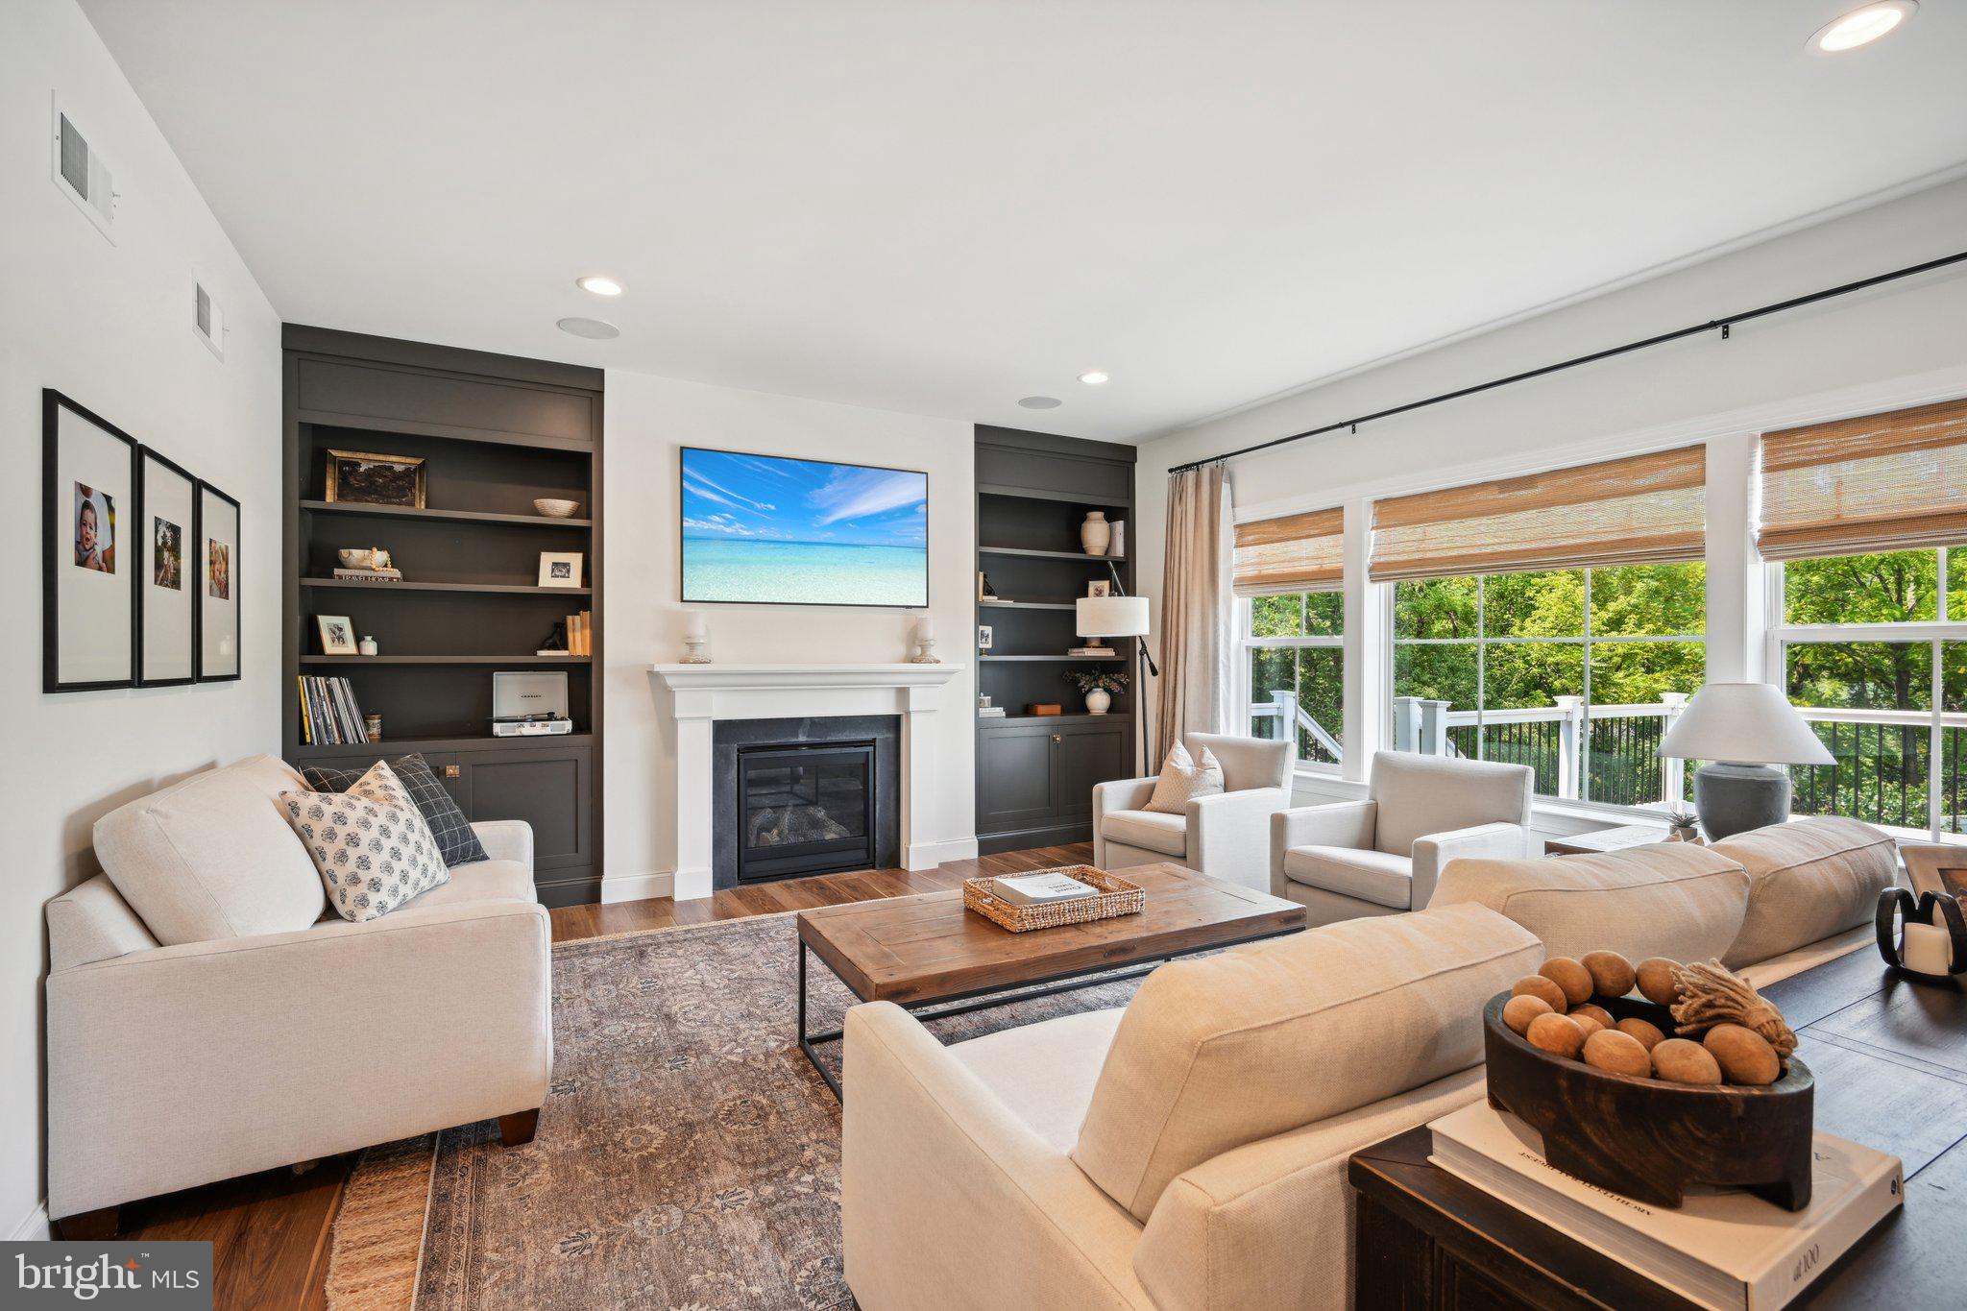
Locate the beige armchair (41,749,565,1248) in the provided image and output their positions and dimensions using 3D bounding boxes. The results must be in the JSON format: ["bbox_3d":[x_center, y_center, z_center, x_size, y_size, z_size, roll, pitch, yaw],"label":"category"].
[{"bbox_3d":[-1.840,0.806,2.600,0.925,0.960,1.330,0,0,-29],"label":"beige armchair"}]

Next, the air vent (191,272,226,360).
[{"bbox_3d":[-2.538,-1.105,2.880,0.020,0.190,0.360,0,0,-29],"label":"air vent"}]

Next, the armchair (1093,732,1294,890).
[{"bbox_3d":[1.112,0.875,4.620,0.800,0.830,0.710,0,0,-40],"label":"armchair"}]

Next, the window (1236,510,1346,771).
[{"bbox_3d":[1.773,-0.083,5.029,0.110,1.430,0.830,0,0,-29],"label":"window"}]

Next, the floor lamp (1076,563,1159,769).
[{"bbox_3d":[0.895,0.347,5.500,0.450,1.870,0.900,0,0,28],"label":"floor lamp"}]

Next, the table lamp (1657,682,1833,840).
[{"bbox_3d":[2.569,0.379,2.951,0.445,0.590,0.445,0,0,-29],"label":"table lamp"}]

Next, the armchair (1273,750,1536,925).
[{"bbox_3d":[1.831,0.885,3.807,0.830,0.810,0.720,0,0,-35],"label":"armchair"}]

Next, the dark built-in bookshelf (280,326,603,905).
[{"bbox_3d":[-2.596,-0.092,4.305,1.300,2.735,0.340,0,0,-29],"label":"dark built-in bookshelf"}]

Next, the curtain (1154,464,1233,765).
[{"bbox_3d":[1.313,0.037,5.628,0.140,2.480,0.650,0,0,-29],"label":"curtain"}]

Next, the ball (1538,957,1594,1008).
[{"bbox_3d":[0.626,0.350,0.939,0.048,0.048,0.048,0,0,0],"label":"ball"}]

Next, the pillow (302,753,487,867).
[{"bbox_3d":[-2.070,0.572,3.105,0.150,0.470,0.480,-29,-9,14],"label":"pillow"}]

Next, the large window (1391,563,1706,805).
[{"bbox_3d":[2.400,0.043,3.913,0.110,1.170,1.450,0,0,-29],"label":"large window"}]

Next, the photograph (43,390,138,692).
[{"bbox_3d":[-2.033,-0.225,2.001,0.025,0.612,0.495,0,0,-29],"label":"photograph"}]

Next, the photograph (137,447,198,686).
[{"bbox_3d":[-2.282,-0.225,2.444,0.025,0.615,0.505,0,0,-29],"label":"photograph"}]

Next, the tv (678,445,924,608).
[{"bbox_3d":[-0.975,-0.704,5.029,1.455,0.825,0.040,0,0,-29],"label":"tv"}]

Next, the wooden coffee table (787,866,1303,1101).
[{"bbox_3d":[0.252,1.066,2.936,1.555,0.425,0.700,0,0,-29],"label":"wooden coffee table"}]

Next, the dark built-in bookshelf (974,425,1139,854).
[{"bbox_3d":[0.435,-0.091,6.072,1.340,2.760,0.370,0,0,-29],"label":"dark built-in bookshelf"}]

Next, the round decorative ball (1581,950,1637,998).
[{"bbox_3d":[0.680,0.346,0.950,0.048,0.048,0.048,0,0,0],"label":"round decorative ball"}]

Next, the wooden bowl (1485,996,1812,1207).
[{"bbox_3d":[0.638,0.426,0.858,0.245,0.108,0.245,0,0,0],"label":"wooden bowl"}]

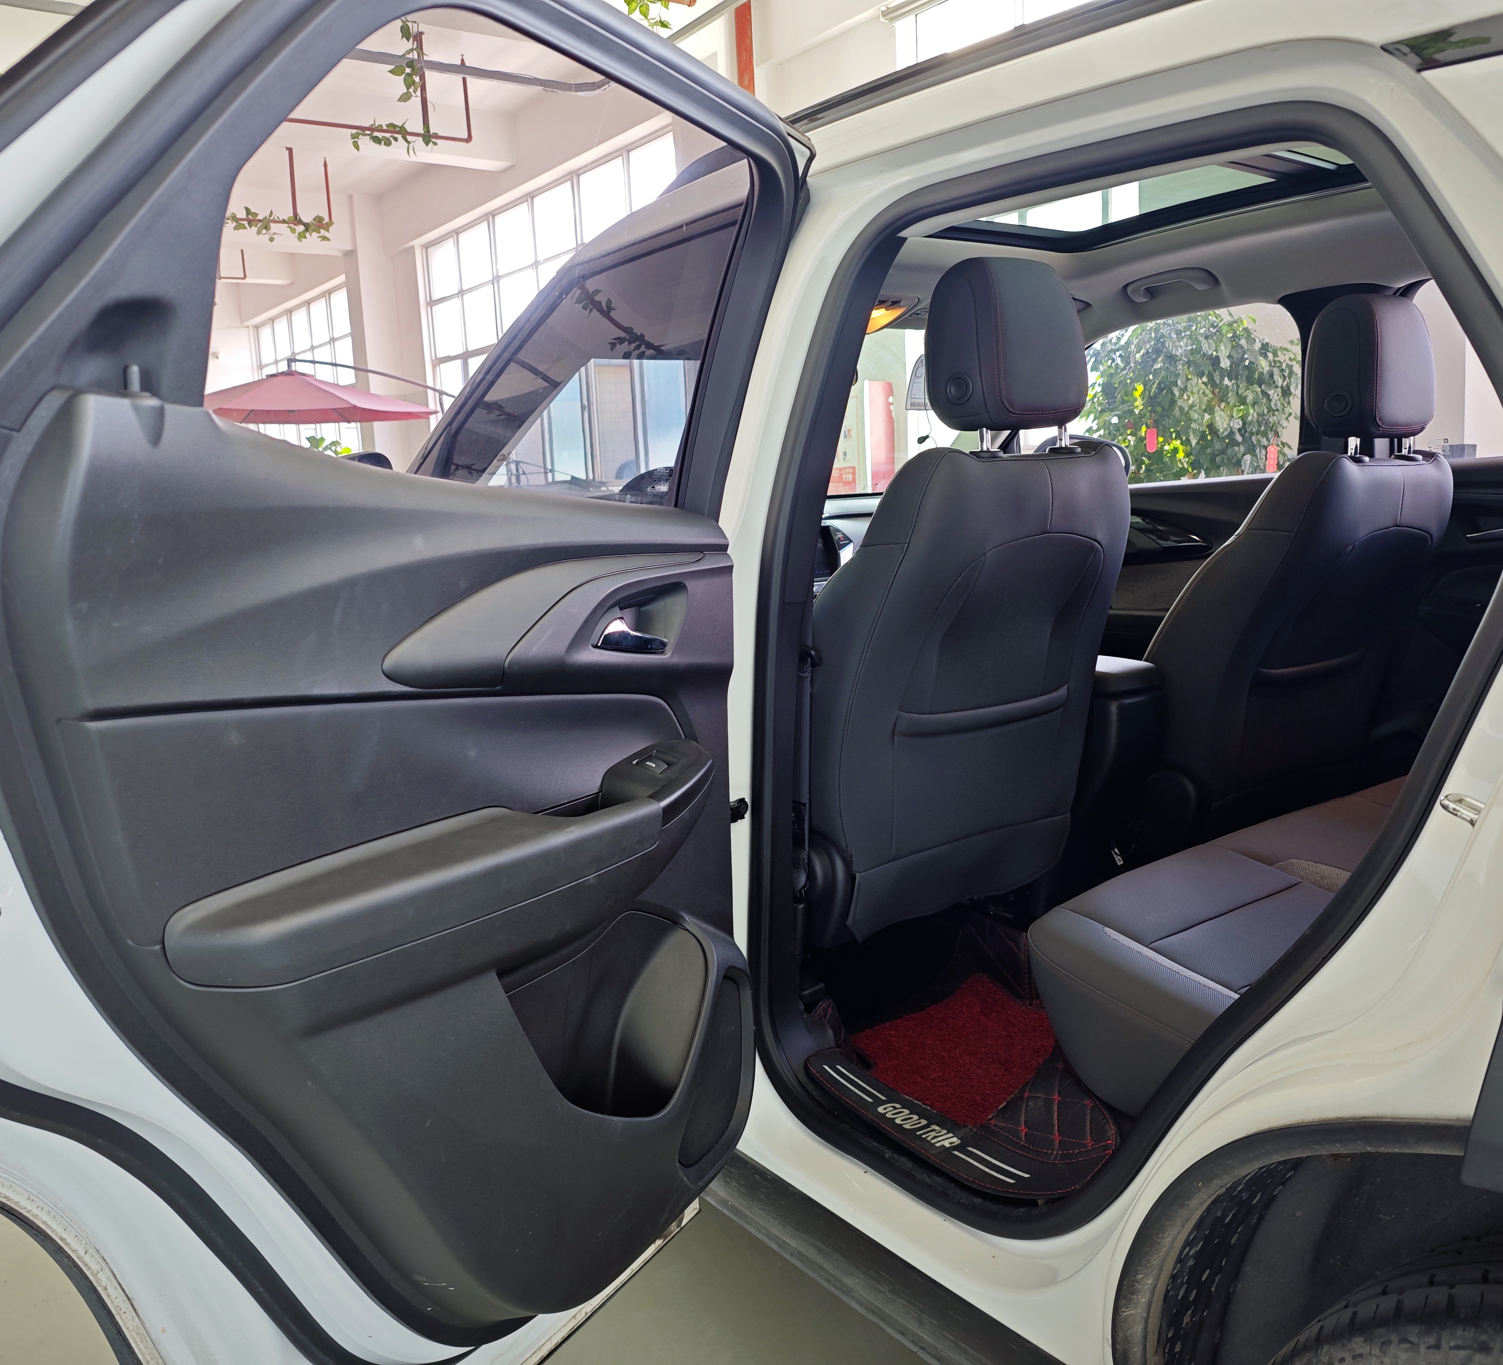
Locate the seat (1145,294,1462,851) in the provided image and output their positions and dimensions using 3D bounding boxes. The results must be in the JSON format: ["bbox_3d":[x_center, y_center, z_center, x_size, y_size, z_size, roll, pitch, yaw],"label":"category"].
[{"bbox_3d":[0.754,-0.111,2.190,0.530,1.000,0.800,-8,8,-35],"label":"seat"}]

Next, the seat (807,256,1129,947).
[{"bbox_3d":[0.154,-0.036,1.832,0.530,1.020,0.780,-8,8,-35],"label":"seat"}]

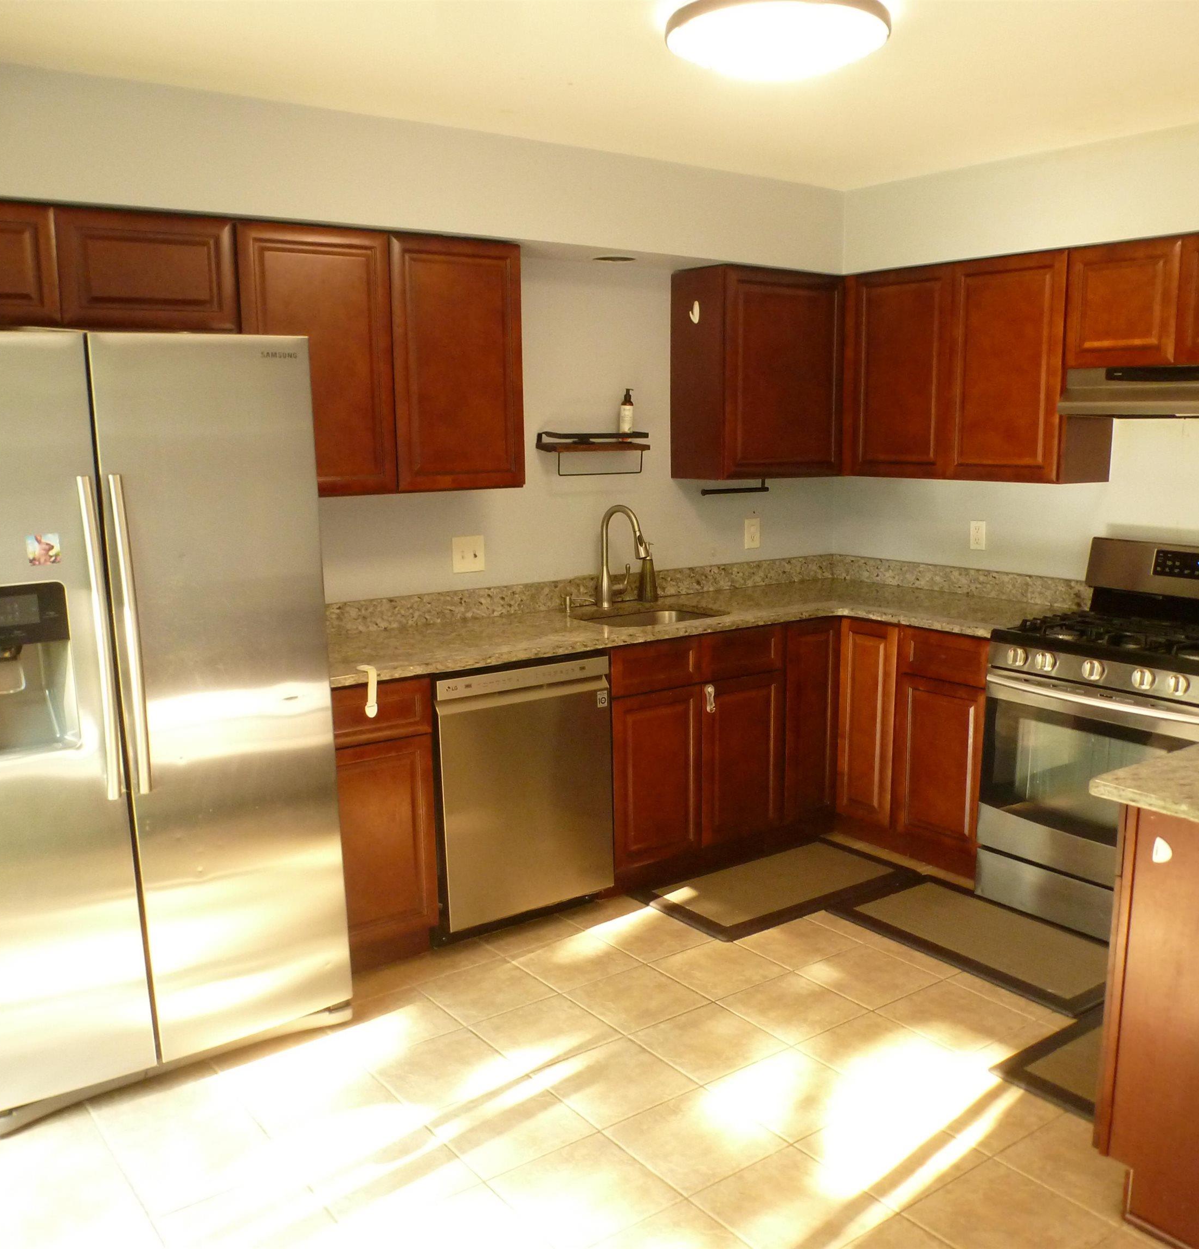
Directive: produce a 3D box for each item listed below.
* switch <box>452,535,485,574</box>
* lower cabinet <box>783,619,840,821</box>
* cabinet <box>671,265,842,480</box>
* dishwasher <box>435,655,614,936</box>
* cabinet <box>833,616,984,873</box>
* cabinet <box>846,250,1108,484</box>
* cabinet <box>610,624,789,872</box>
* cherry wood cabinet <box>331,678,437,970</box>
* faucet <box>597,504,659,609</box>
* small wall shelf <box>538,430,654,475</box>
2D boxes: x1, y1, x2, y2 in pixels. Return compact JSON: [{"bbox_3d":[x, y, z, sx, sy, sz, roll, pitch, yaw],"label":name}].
[{"bbox_3d":[-0.455,-0.245,4.057,0.119,0.118,0.014,-8,12,-34],"label":"switch"},{"bbox_3d":[0.620,0.341,4.598,0.283,0.815,0.612,-7,12,-35],"label":"lower cabinet"},{"bbox_3d":[0.625,-0.967,4.513,0.625,0.764,0.318,-8,12,-34],"label":"cabinet"},{"bbox_3d":[-0.385,0.500,3.836,0.605,0.845,0.620,-8,12,-34],"label":"dishwasher"},{"bbox_3d":[1.357,0.415,4.352,0.622,0.885,0.658,-7,12,-35],"label":"cabinet"},{"bbox_3d":[1.363,-0.927,4.256,0.318,0.764,0.972,-8,12,-34],"label":"cabinet"},{"bbox_3d":[0.168,0.422,4.239,0.767,0.866,0.625,-8,12,-34],"label":"cabinet"},{"bbox_3d":[-0.818,0.559,3.595,0.380,0.885,0.612,-7,12,-35],"label":"cherry wood cabinet"},{"bbox_3d":[0.116,-0.255,4.337,0.130,0.382,0.248,-7,12,-35],"label":"faucet"},{"bbox_3d":[-0.015,-0.635,4.286,0.430,0.160,0.128,-7,12,-35],"label":"small wall shelf"}]

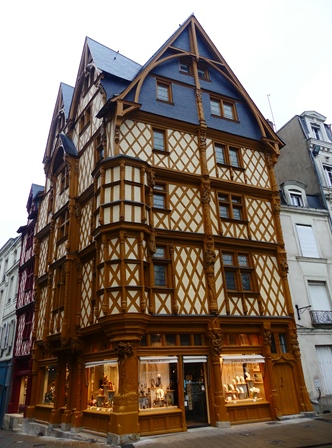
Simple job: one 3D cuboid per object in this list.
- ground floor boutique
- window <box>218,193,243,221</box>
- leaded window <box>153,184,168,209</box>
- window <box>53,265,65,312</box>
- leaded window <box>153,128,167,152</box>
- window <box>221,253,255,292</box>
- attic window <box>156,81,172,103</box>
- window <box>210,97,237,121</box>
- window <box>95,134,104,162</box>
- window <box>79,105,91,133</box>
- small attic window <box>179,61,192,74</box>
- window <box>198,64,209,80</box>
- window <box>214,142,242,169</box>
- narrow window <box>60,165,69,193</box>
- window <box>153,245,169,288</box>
[{"bbox_3d":[-0.532,6.822,14.766,9.950,3.650,8.420,7,-27,-21],"label":"ground floor boutique"},{"bbox_3d":[2.916,-0.728,14.652,1.404,1.436,0.200,7,-27,-21],"label":"window"},{"bbox_3d":[-0.239,-1.106,13.428,0.692,1.218,0.200,7,-27,-21],"label":"leaded window"},{"bbox_3d":[-4.974,3.026,15.215,0.200,2.082,1.534,16,-31,-35],"label":"window"},{"bbox_3d":[-0.287,-3.921,15.203,0.700,1.340,0.150,7,-27,-21],"label":"leaded window"},{"bbox_3d":[3.223,2.143,14.388,1.500,1.780,0.150,7,-27,-21],"label":"window"},{"bbox_3d":[-0.080,-6.734,16.495,0.840,1.440,0.150,7,-27,-21],"label":"attic window"},{"bbox_3d":[2.966,-5.901,16.732,1.599,1.497,0.200,7,-27,-21],"label":"window"},{"bbox_3d":[-3.196,-3.607,15.696,0.150,1.200,0.950,16,-31,-35],"label":"window"},{"bbox_3d":[-4.578,-5.899,18.371,0.150,1.420,1.450,16,-31,-35],"label":"window"},{"bbox_3d":[1.062,-8.154,17.000,0.790,1.038,0.200,7,-27,-21],"label":"small attic window"},{"bbox_3d":[1.995,-8.085,17.383,0.764,1.052,0.200,7,-27,-21],"label":"window"},{"bbox_3d":[3.196,-3.495,16.554,1.480,1.340,0.150,7,-27,-21],"label":"window"},{"bbox_3d":[-5.671,-2.495,18.189,0.150,1.500,1.000,16,-31,-35],"label":"narrow window"},{"bbox_3d":[-0.224,1.625,12.372,0.634,1.627,0.200,7,-27,-21],"label":"window"}]

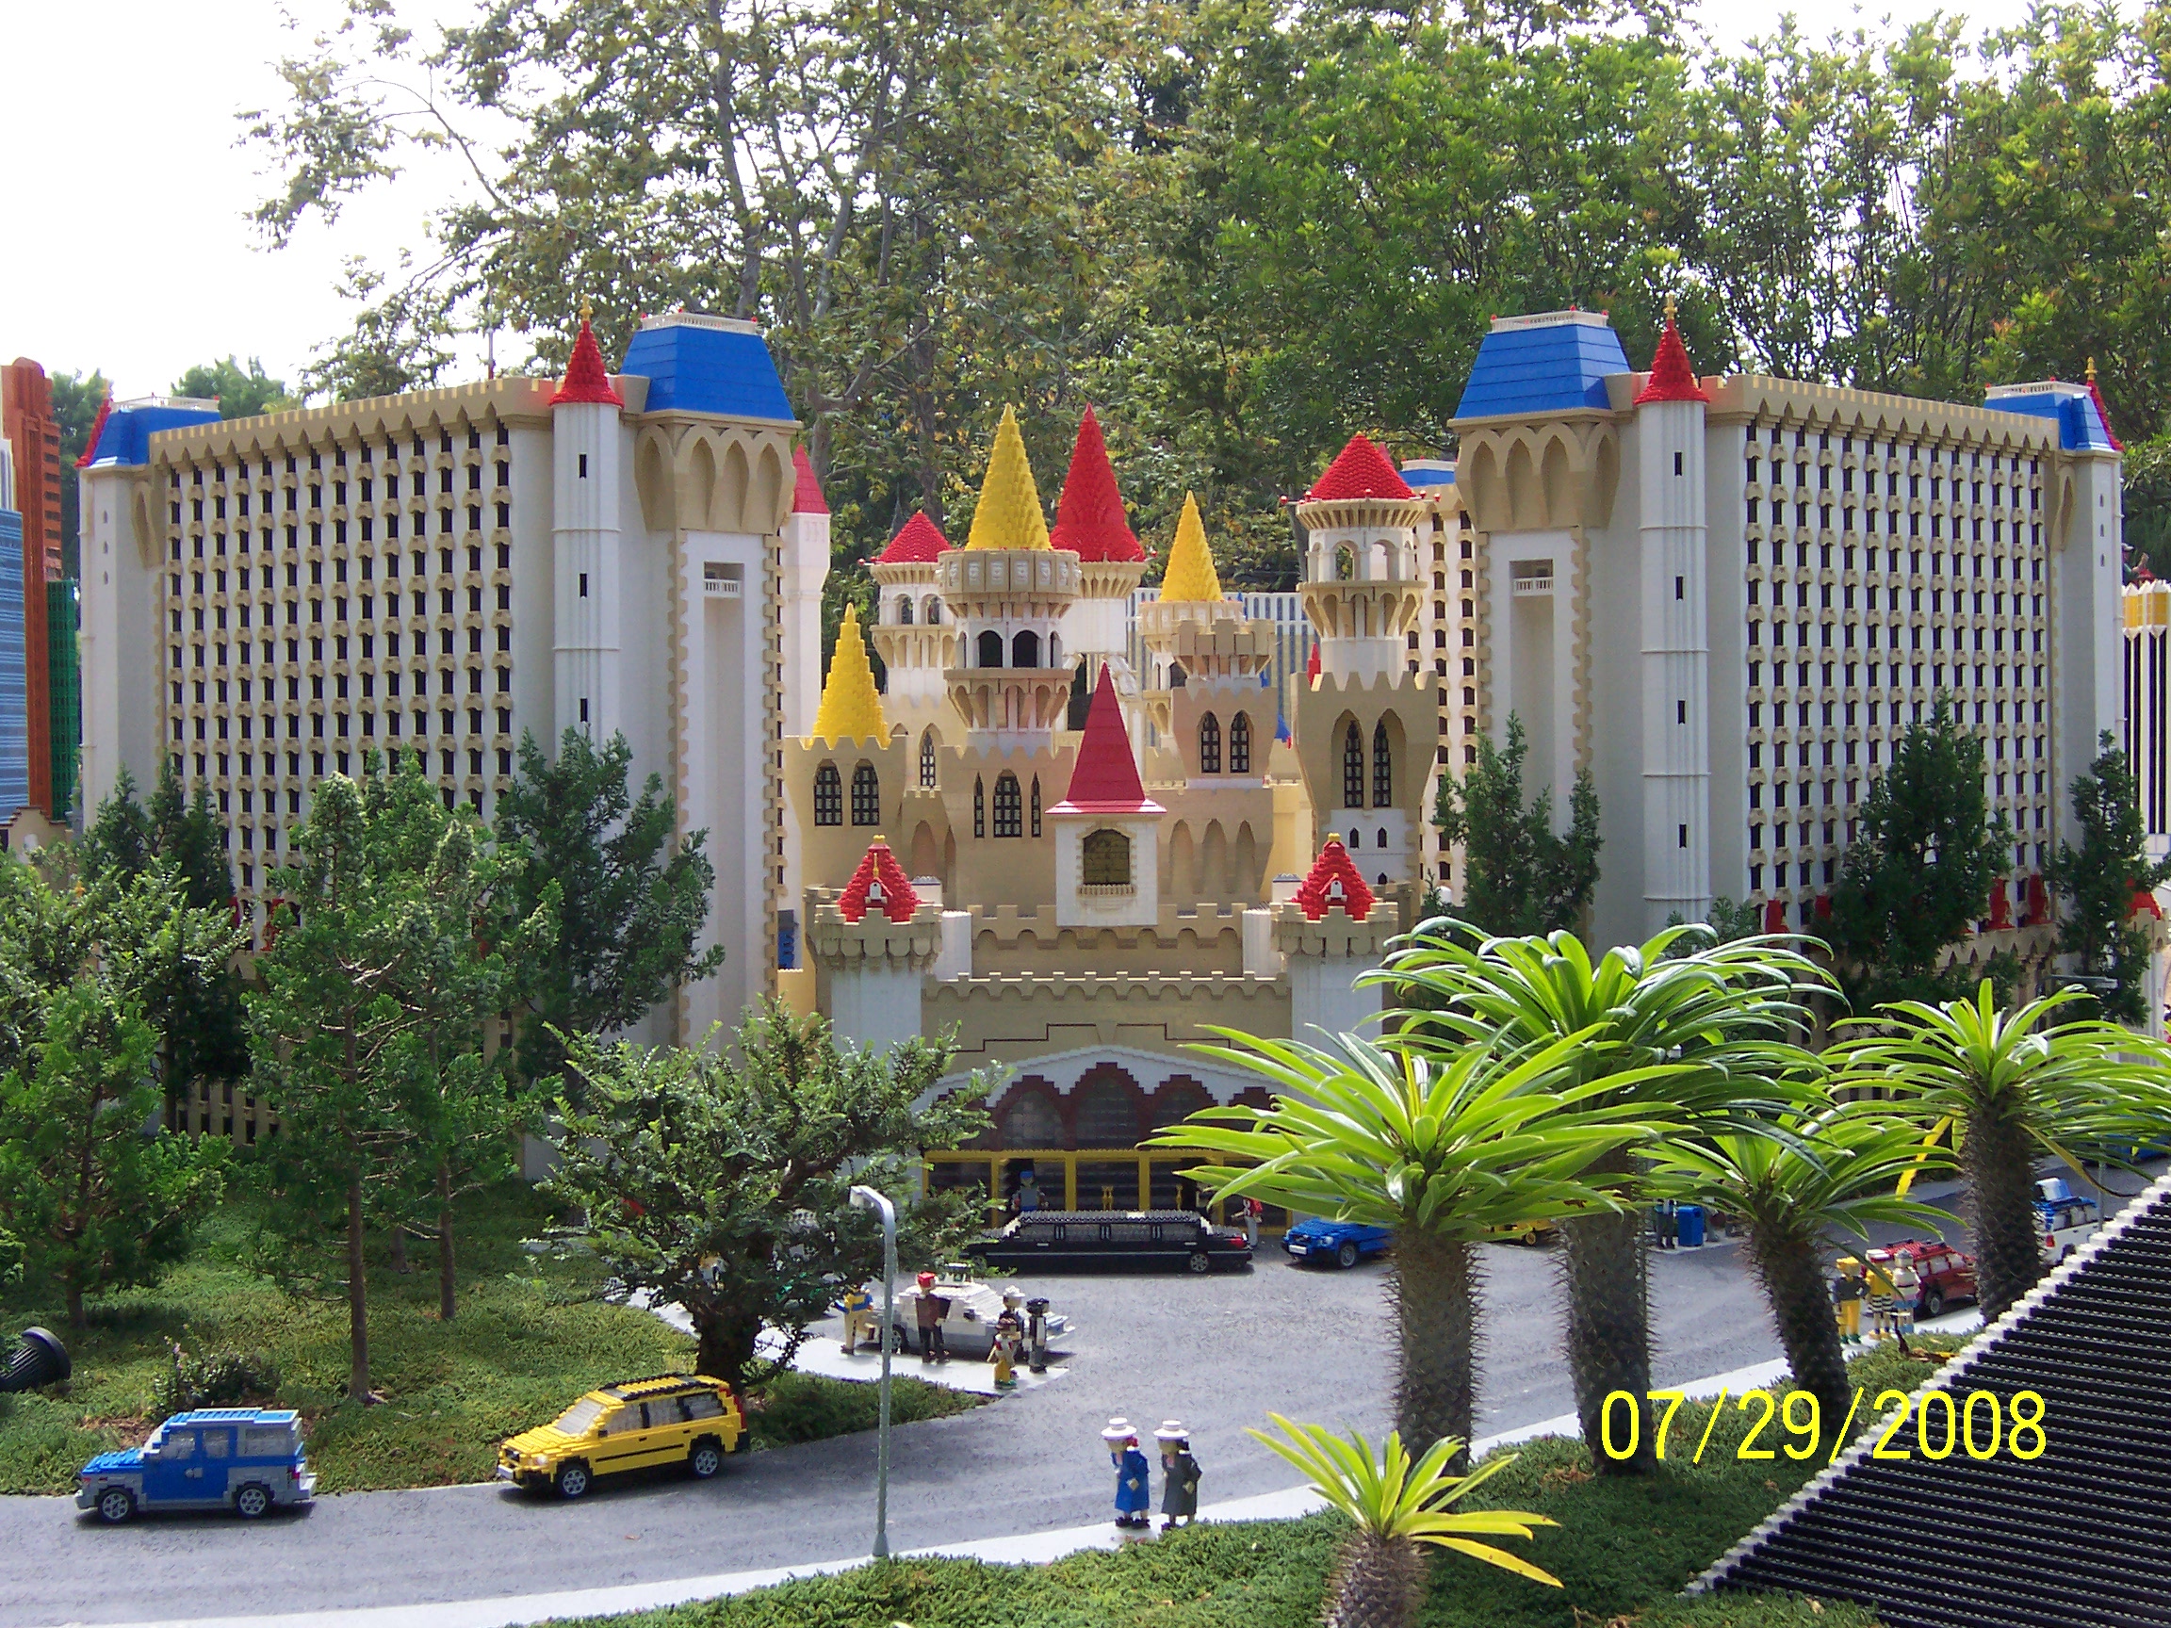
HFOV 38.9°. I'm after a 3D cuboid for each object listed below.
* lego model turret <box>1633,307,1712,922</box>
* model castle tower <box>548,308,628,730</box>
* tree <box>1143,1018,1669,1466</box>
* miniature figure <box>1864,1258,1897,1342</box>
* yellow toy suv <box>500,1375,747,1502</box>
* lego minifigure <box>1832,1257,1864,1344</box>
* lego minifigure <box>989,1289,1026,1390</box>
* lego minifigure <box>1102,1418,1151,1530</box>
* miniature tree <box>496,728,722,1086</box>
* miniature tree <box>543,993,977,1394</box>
[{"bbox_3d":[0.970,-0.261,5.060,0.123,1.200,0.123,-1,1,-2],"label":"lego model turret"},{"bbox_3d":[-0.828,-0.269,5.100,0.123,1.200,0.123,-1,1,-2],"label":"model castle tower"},{"bbox_3d":[0.329,0.427,3.030,0.505,0.438,0.460,-1,1,2],"label":"tree"},{"bbox_3d":[0.932,0.566,3.600,0.041,0.101,0.032,0,1,24],"label":"miniature figure"},{"bbox_3d":[-0.475,0.636,3.151,0.236,0.088,0.096,-2,2,-29],"label":"yellow toy suv"},{"bbox_3d":[0.889,0.567,3.580,0.040,0.098,0.030,-1,1,-30],"label":"lego minifigure"},{"bbox_3d":[-0.089,0.603,3.530,0.042,0.115,0.040,0,2,37],"label":"lego minifigure"},{"bbox_3d":[0.039,0.607,2.830,0.036,0.100,0.040,-2,2,-44],"label":"lego minifigure"},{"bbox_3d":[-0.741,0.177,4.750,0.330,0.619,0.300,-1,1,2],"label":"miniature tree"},{"bbox_3d":[-0.348,0.418,3.420,0.470,0.420,0.450,-1,1,0],"label":"miniature tree"}]

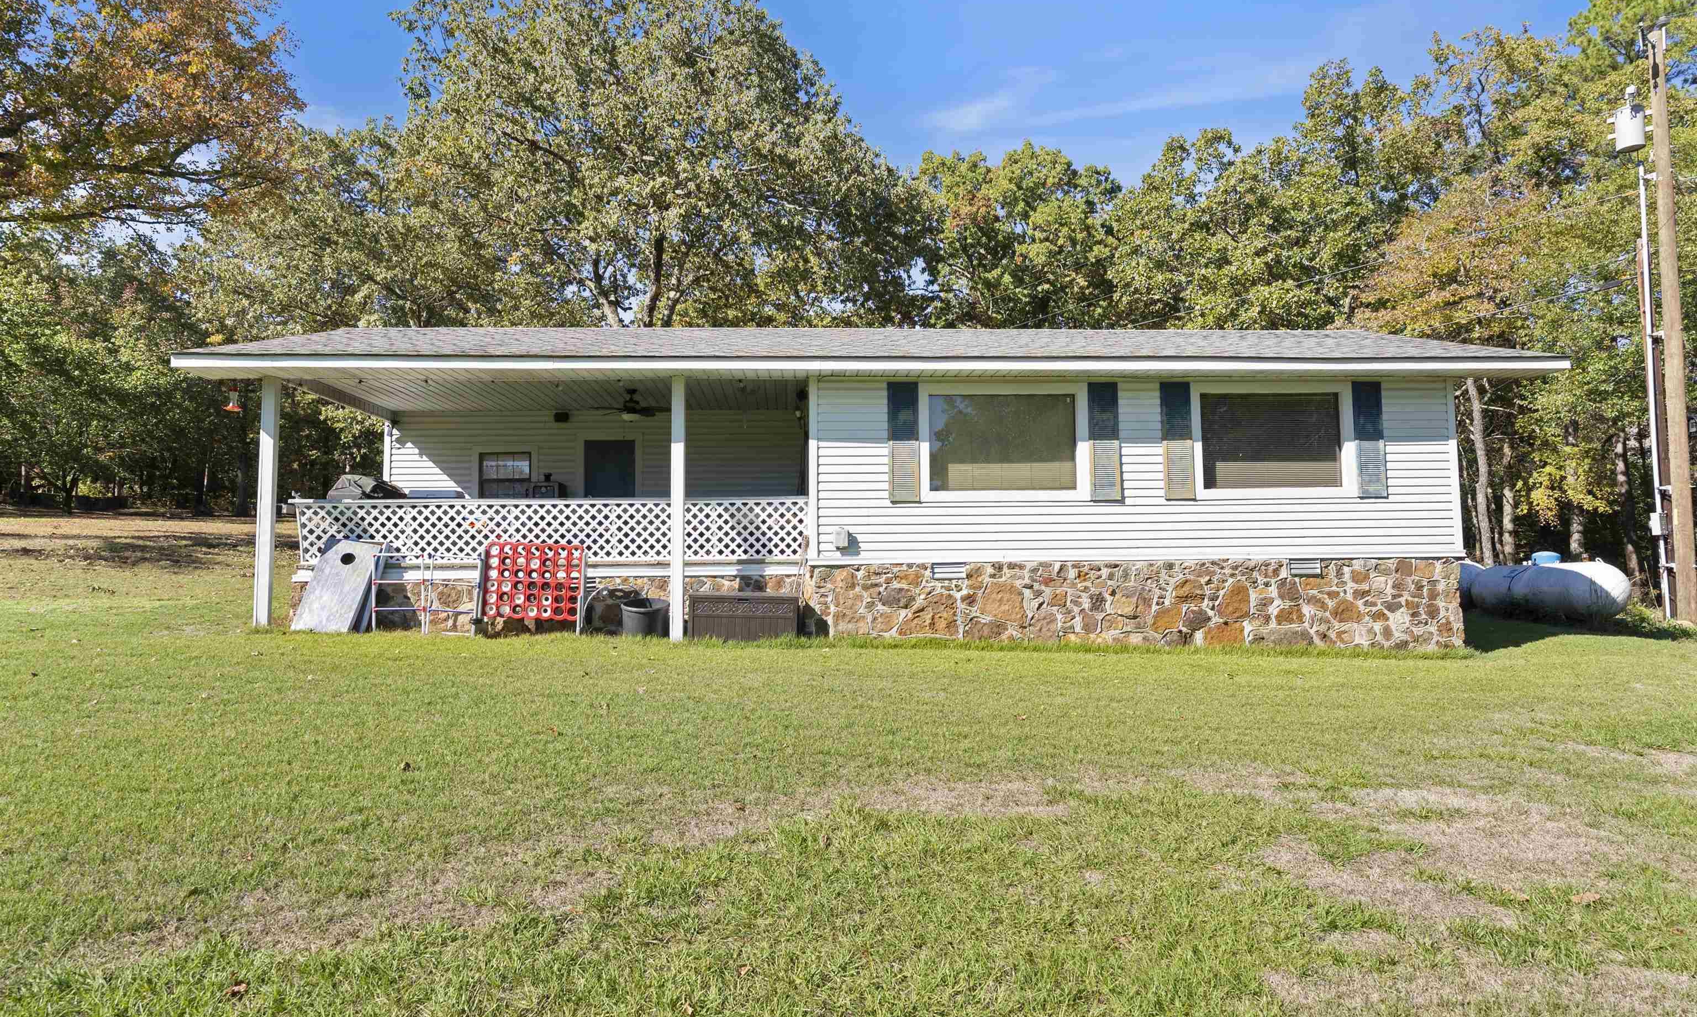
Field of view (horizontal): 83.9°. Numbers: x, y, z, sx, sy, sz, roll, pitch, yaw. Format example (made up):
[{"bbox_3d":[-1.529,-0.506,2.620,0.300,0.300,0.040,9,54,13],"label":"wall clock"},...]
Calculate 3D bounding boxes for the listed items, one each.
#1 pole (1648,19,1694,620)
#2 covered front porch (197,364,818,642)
[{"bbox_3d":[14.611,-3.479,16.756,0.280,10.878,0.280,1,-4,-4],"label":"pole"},{"bbox_3d":[-3.809,0.062,12.717,6.681,3.244,3.427,0,-4,-4],"label":"covered front porch"}]

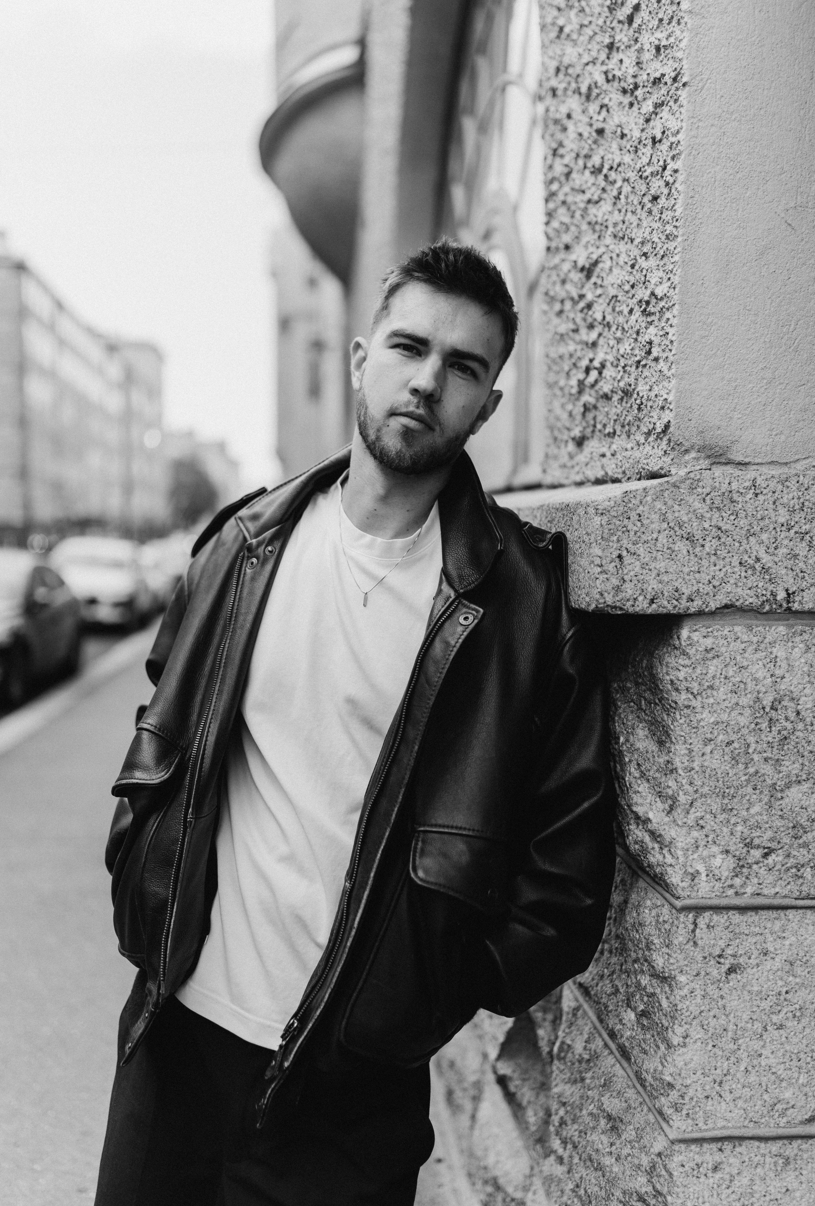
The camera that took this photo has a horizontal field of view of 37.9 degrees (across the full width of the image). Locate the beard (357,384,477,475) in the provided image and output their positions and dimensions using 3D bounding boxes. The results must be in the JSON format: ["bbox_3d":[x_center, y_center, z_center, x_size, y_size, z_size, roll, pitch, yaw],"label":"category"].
[{"bbox_3d":[0.006,-0.188,1.325,0.137,0.092,0.100,20,-1,0],"label":"beard"}]

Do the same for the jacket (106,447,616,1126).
[{"bbox_3d":[-0.040,0.212,1.400,0.590,0.750,0.320,12,0,8],"label":"jacket"}]

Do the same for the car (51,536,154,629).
[{"bbox_3d":[-5.074,-0.386,19.600,1.800,1.500,4.400,0,3,-7],"label":"car"}]

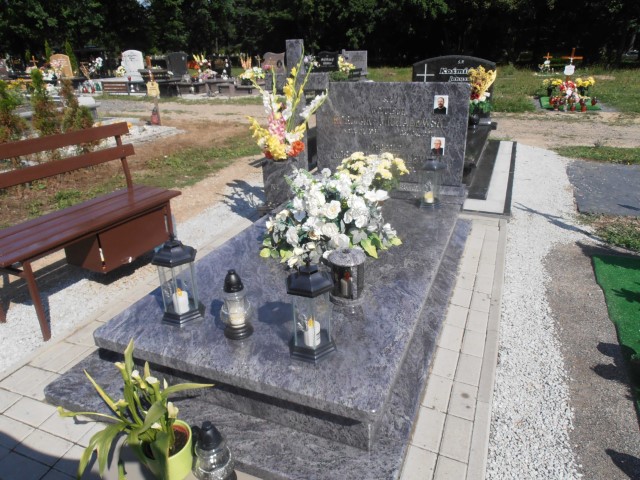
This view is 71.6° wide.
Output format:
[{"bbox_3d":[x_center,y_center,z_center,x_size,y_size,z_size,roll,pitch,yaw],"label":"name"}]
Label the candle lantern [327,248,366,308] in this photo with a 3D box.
[{"bbox_3d":[0.132,0.171,2.074,0.165,0.227,0.165,9,26,21],"label":"candle lantern"}]

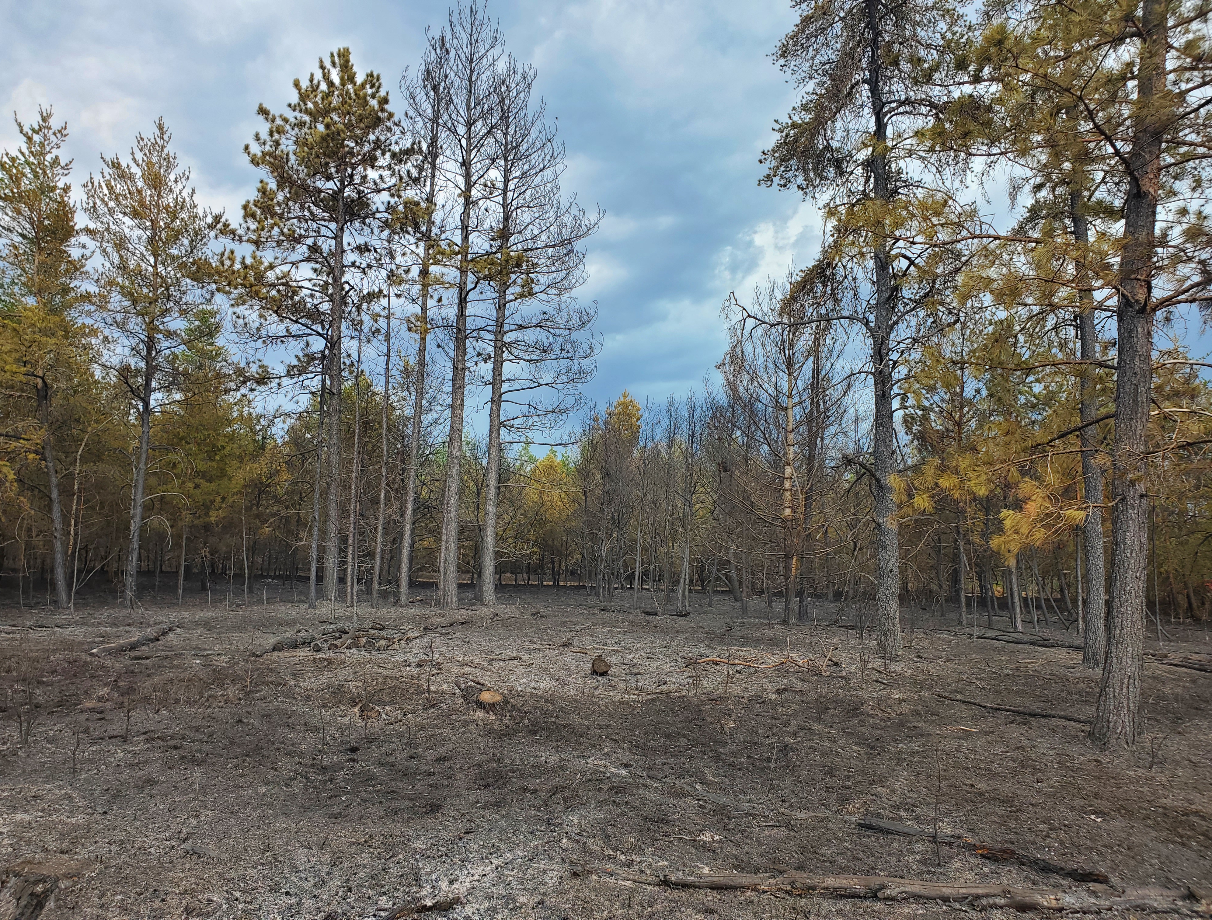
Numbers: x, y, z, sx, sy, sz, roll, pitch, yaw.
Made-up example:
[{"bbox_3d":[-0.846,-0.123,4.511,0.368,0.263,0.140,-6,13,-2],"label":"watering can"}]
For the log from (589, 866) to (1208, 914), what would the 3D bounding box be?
[{"bbox_3d":[1.362,2.060,4.483,2.914,0.090,0.170,0,-6,7],"label":"log"}]

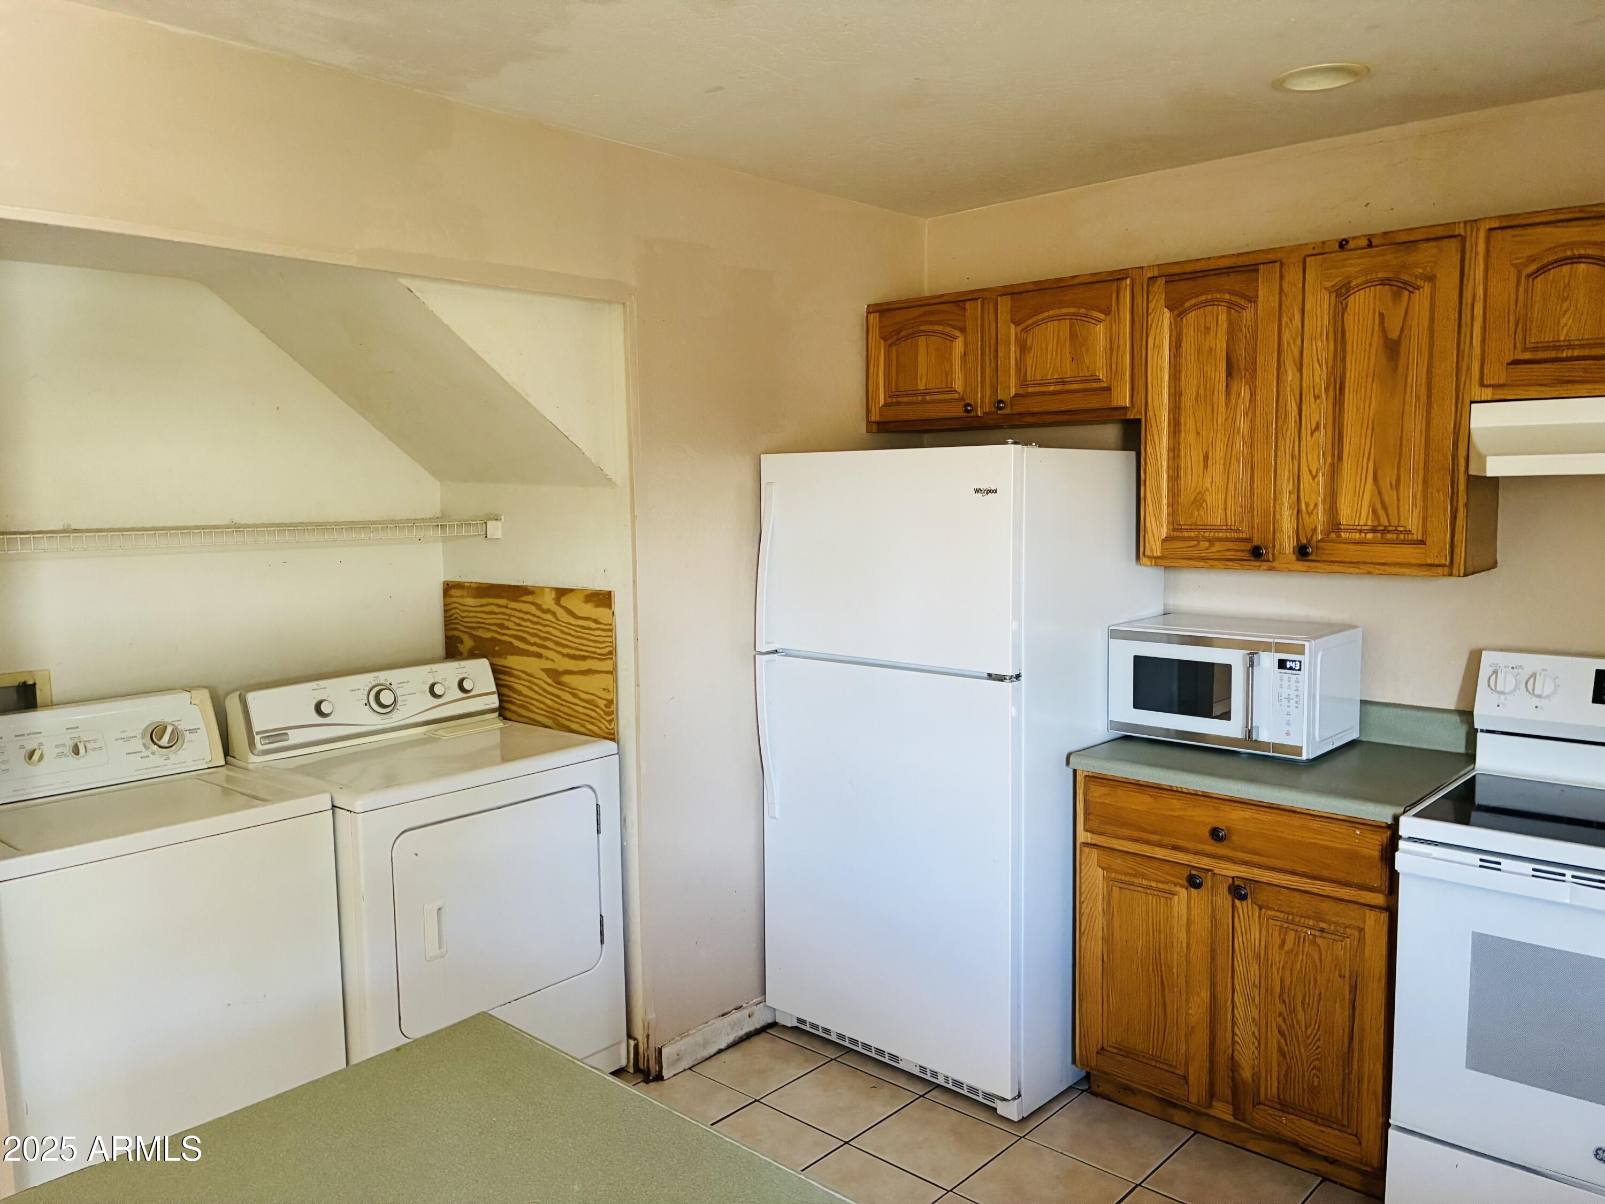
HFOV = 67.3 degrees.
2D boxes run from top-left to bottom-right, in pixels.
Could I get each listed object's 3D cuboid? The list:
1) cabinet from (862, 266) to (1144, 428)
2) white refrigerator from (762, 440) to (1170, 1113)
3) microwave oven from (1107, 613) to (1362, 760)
[{"bbox_3d":[0.638,-0.703,3.520,0.923,0.386,0.335,5,8,42],"label":"cabinet"},{"bbox_3d":[0.448,0.415,3.445,0.833,1.680,0.825,5,8,42],"label":"white refrigerator"},{"bbox_3d":[1.115,0.214,3.122,0.513,0.299,0.380,5,8,42],"label":"microwave oven"}]

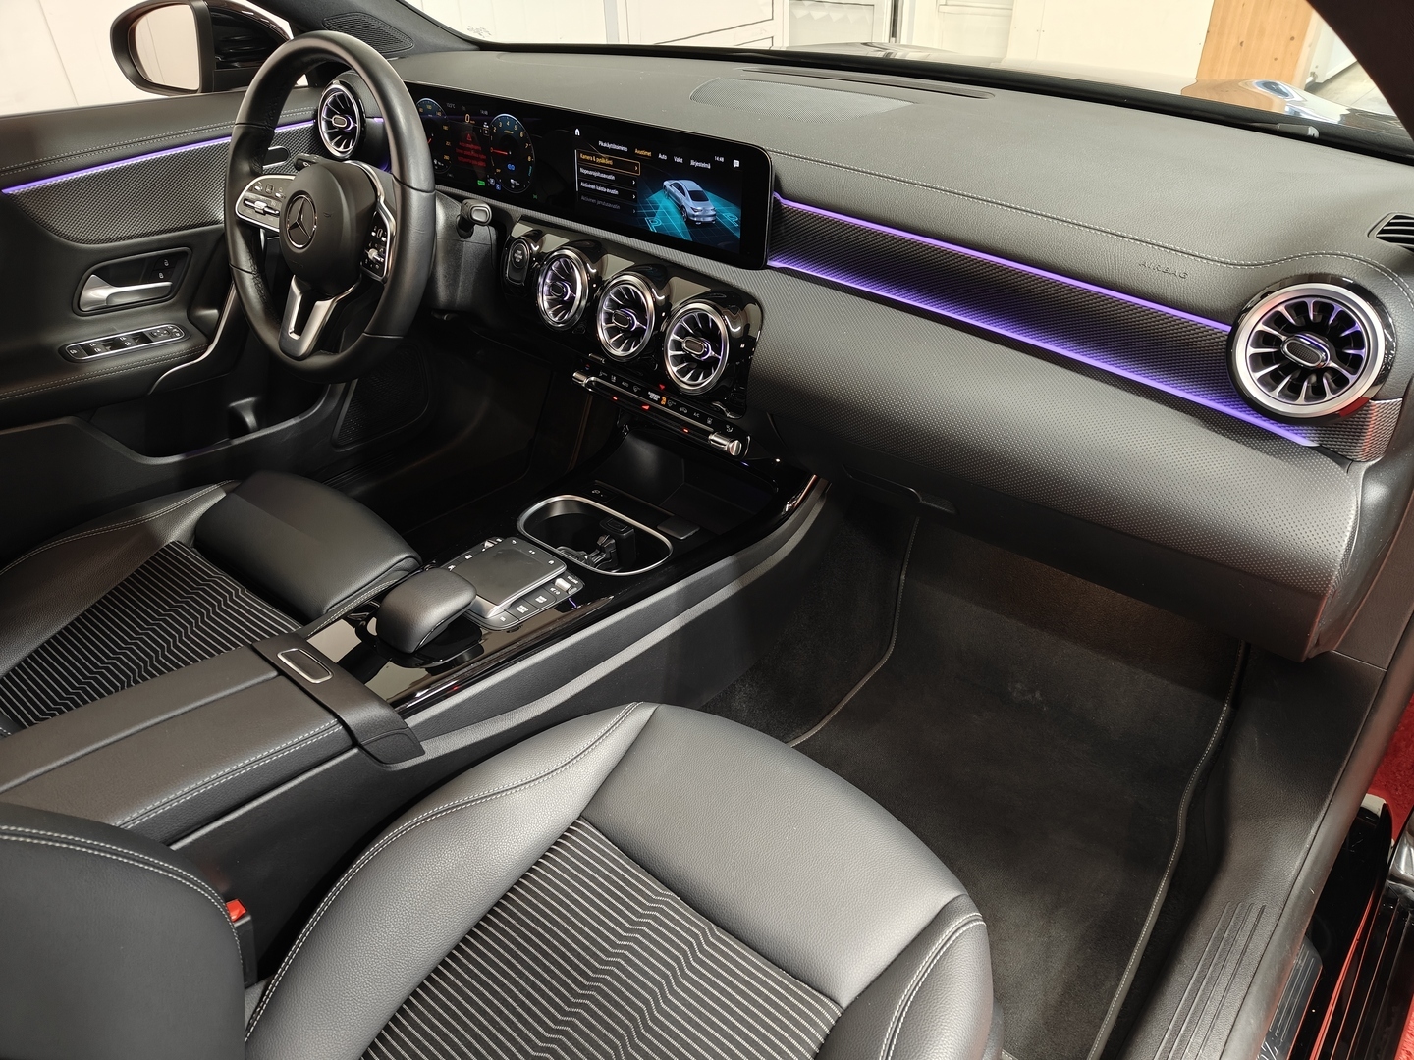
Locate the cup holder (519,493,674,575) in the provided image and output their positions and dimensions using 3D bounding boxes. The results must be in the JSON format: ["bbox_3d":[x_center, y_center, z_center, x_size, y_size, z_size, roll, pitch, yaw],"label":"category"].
[{"bbox_3d":[-0.127,0.035,1.105,0.195,0.070,0.106,25,46,32],"label":"cup holder"}]

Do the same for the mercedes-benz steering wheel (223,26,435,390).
[{"bbox_3d":[-0.423,-0.353,1.107,0.375,0.372,0.090,23,21,31],"label":"mercedes-benz steering wheel"}]

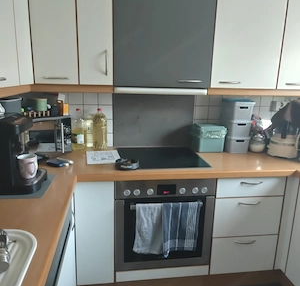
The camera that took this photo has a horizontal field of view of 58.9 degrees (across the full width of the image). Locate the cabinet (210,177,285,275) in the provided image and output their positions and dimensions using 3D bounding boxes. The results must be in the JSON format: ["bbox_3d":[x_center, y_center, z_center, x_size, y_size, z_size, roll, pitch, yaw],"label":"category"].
[{"bbox_3d":[0.578,0.473,1.945,0.450,0.657,0.565,0,13,-8],"label":"cabinet"}]

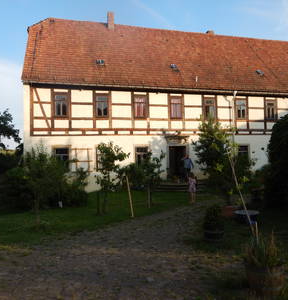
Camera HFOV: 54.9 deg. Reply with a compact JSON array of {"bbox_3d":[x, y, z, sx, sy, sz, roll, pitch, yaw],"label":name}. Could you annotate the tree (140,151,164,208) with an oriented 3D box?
[{"bbox_3d":[0.334,1.160,10.900,0.900,2.250,0.900,-1,-2,0],"label":"tree"}]

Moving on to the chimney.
[{"bbox_3d":[-2.474,-9.598,20.600,0.460,1.380,0.480,-1,-2,-15],"label":"chimney"}]

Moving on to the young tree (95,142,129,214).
[{"bbox_3d":[-1.149,1.007,9.800,1.150,2.550,1.150,-1,-2,-15],"label":"young tree"}]

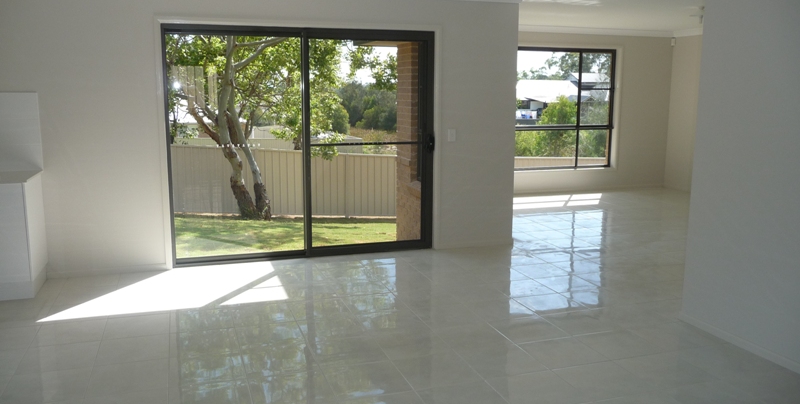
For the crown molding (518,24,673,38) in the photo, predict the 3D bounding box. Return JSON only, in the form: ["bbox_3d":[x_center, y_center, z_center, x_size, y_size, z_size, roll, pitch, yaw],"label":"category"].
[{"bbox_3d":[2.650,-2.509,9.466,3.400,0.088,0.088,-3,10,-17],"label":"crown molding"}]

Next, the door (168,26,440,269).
[{"bbox_3d":[-0.838,-0.508,5.876,2.406,2.078,0.100,-3,10,-17],"label":"door"}]

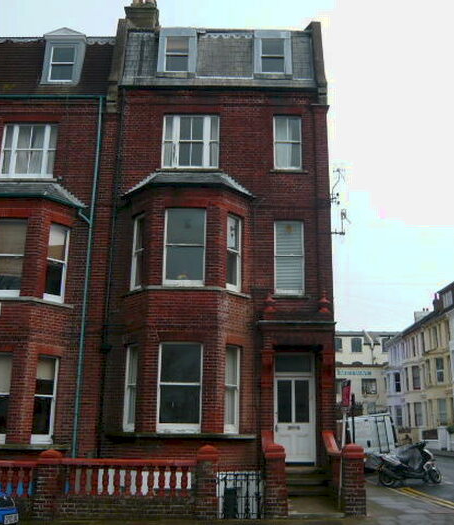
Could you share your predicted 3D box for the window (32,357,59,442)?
[{"bbox_3d":[-4.275,3.159,13.146,0.140,1.976,0.598,-11,-19,38],"label":"window"}]

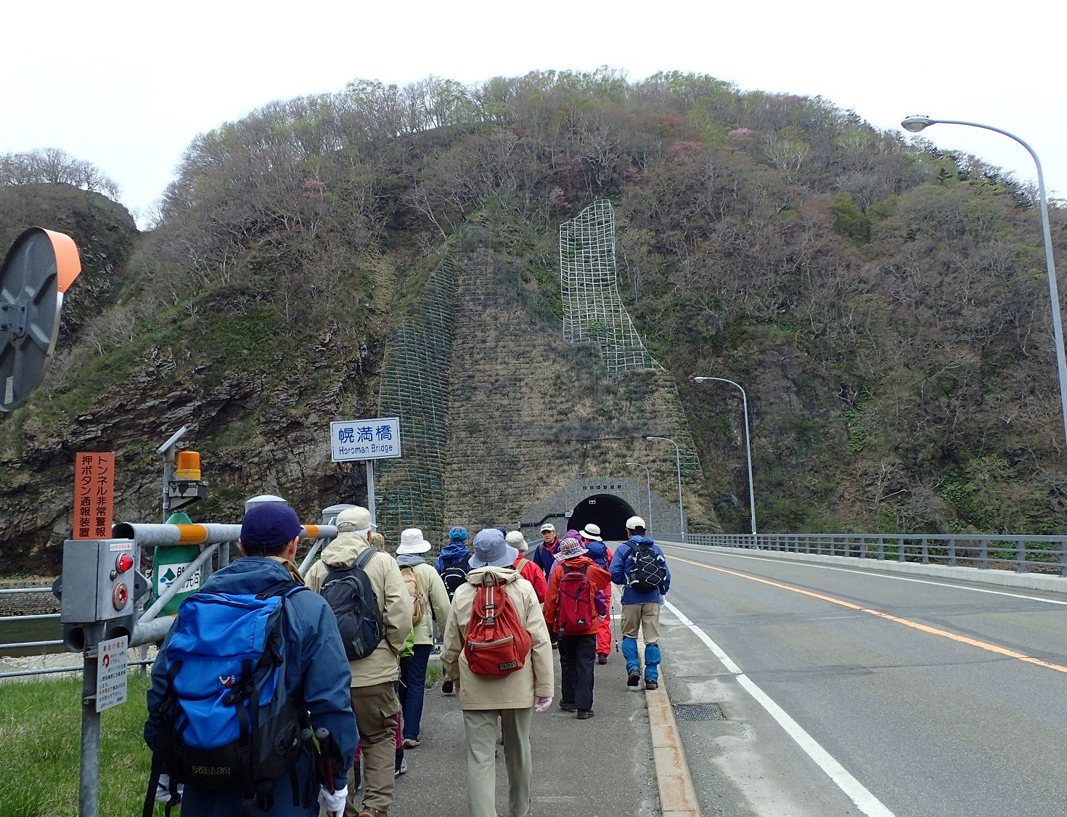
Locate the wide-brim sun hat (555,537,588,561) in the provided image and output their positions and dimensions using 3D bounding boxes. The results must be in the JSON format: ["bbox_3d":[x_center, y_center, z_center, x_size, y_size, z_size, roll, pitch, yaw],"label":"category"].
[{"bbox_3d":[0.331,1.212,8.150,0.280,0.180,0.290,-14,-8,4],"label":"wide-brim sun hat"}]

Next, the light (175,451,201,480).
[{"bbox_3d":[-2.489,0.411,6.800,0.185,0.215,0.185,-3,-8,5],"label":"light"}]

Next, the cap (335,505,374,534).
[{"bbox_3d":[-1.002,0.621,5.280,0.175,0.150,0.255,-4,-8,14],"label":"cap"}]

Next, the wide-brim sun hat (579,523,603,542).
[{"bbox_3d":[0.693,1.487,11.300,0.280,0.170,0.290,11,-8,2],"label":"wide-brim sun hat"}]

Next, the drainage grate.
[{"bbox_3d":[1.453,2.685,8.267,0.410,0.050,0.670,-3,-8,6],"label":"drainage grate"}]

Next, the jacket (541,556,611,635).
[{"bbox_3d":[0.371,1.613,8.150,0.570,0.660,0.360,-3,-8,4],"label":"jacket"}]

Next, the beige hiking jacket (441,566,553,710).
[{"bbox_3d":[-0.203,1.273,5.250,0.600,0.770,0.360,-3,-8,4],"label":"beige hiking jacket"}]

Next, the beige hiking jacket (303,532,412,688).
[{"bbox_3d":[-0.977,1.119,5.250,0.580,0.840,0.370,-3,-8,6],"label":"beige hiking jacket"}]

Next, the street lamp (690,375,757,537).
[{"bbox_3d":[10.937,3.128,53.766,3.050,9.800,0.350,-3,-8,2],"label":"street lamp"}]

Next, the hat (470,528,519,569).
[{"bbox_3d":[-0.220,0.778,5.250,0.275,0.190,0.300,-11,-8,4],"label":"hat"}]

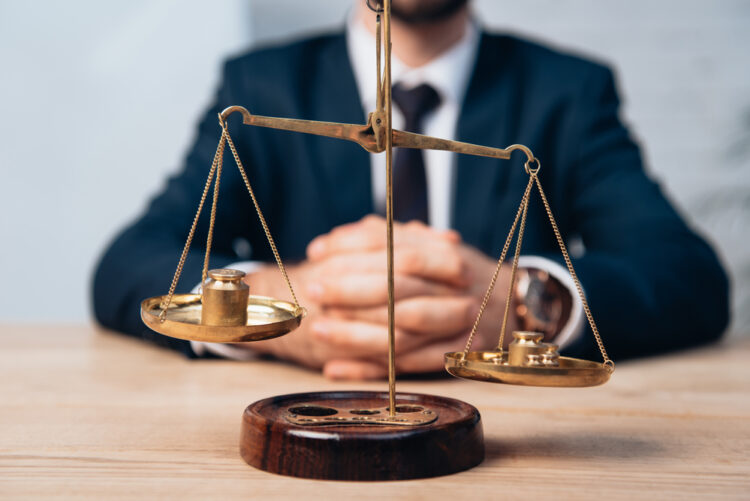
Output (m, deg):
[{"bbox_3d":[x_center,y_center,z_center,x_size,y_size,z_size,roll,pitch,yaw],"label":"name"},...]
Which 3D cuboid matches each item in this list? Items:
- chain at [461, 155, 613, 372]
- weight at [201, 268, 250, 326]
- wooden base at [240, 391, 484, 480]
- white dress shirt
[{"bbox_3d":[0.082,0.007,0.618,0.078,0.111,0.070,0,3,0],"label":"chain"},{"bbox_3d":[-0.079,0.026,0.640,0.024,0.028,0.024,3,9,0],"label":"weight"},{"bbox_3d":[-0.006,0.094,0.630,0.127,0.021,0.127,0,3,0],"label":"wooden base"},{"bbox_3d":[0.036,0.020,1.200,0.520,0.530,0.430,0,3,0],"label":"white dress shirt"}]

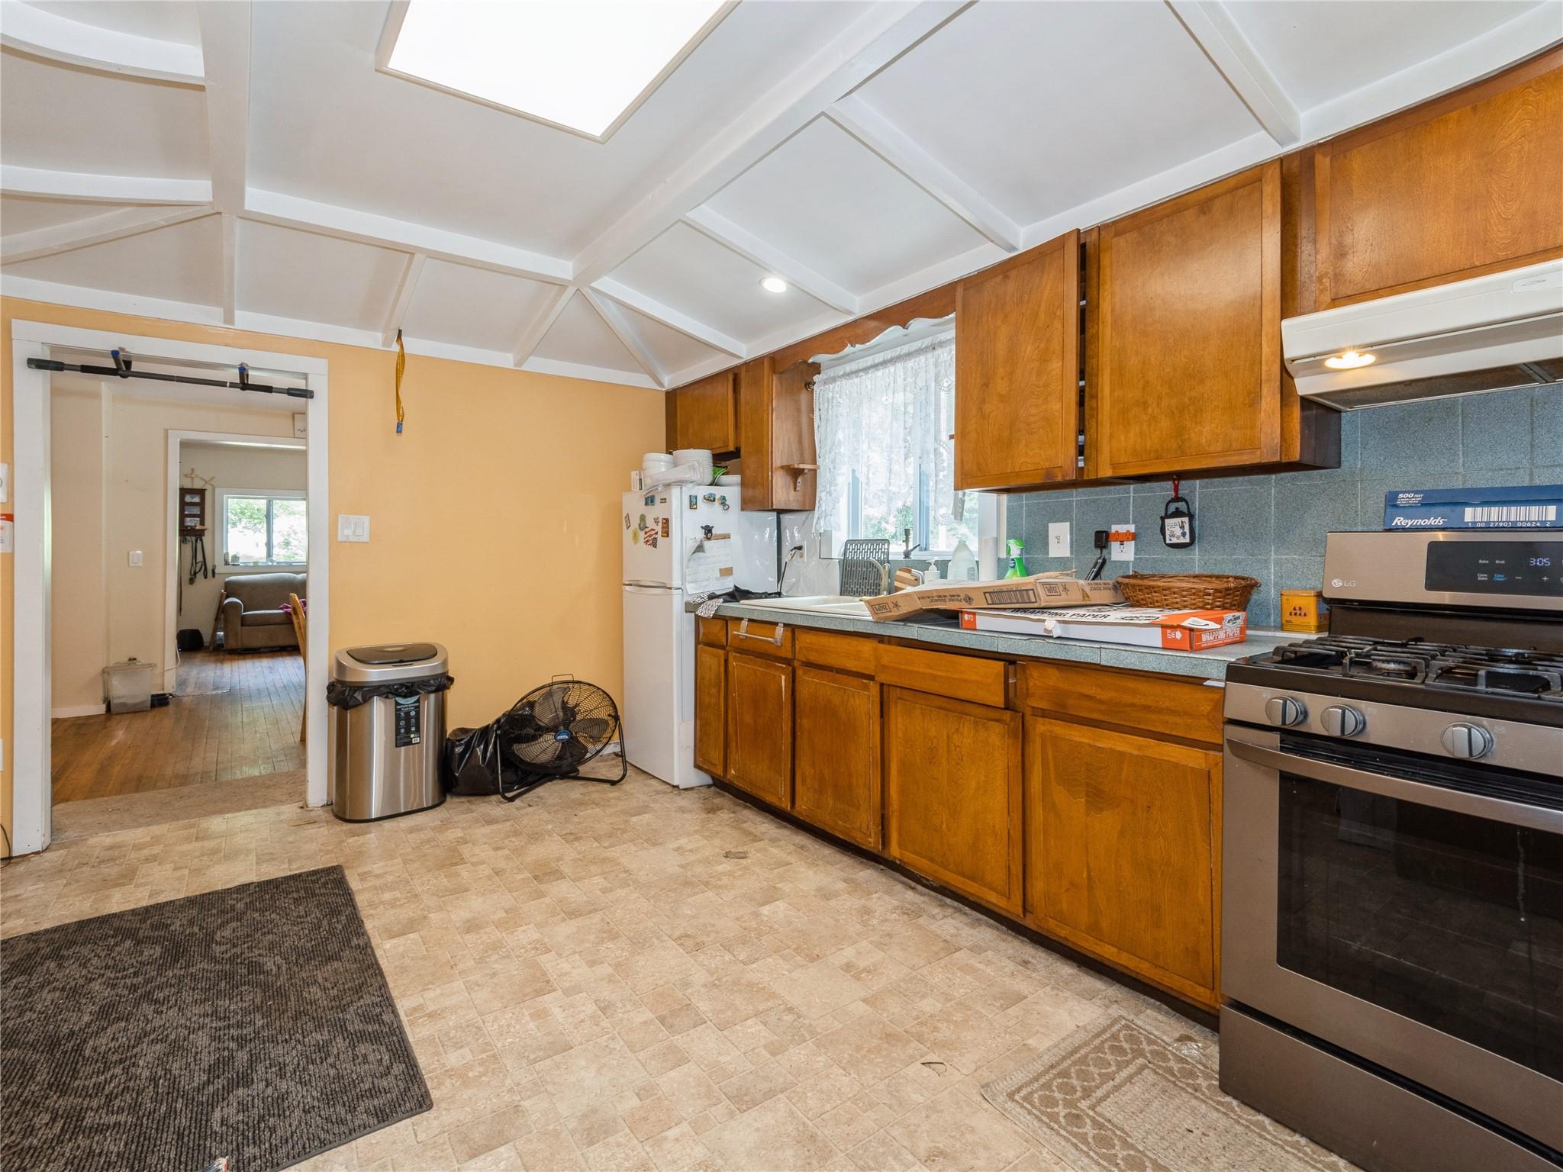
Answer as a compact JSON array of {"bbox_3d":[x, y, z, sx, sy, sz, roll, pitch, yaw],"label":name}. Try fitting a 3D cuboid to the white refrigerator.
[{"bbox_3d":[-0.444,0.224,3.925,0.600,1.485,0.615,-2,3,-37],"label":"white refrigerator"}]

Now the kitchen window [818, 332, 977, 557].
[{"bbox_3d":[0.497,-0.611,3.361,0.130,0.920,0.960,-2,3,-37],"label":"kitchen window"}]

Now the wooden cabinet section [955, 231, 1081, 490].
[{"bbox_3d":[0.888,-0.708,2.487,0.315,0.750,0.470,-2,3,-37],"label":"wooden cabinet section"}]

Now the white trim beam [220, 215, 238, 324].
[{"bbox_3d":[-2.104,-1.226,2.761,0.042,0.070,0.803,-2,-9,-37],"label":"white trim beam"}]

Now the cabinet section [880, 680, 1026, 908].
[{"bbox_3d":[0.752,0.640,2.453,0.575,0.585,0.552,-2,3,-37],"label":"cabinet section"}]

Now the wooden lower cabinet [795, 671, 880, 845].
[{"bbox_3d":[0.425,0.616,2.889,0.570,0.570,0.490,-2,3,-37],"label":"wooden lower cabinet"}]

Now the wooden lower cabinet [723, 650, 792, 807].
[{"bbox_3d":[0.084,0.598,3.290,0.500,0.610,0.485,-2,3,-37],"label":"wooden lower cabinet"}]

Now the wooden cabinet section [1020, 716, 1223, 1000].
[{"bbox_3d":[1.075,0.661,2.022,0.575,0.587,0.505,-2,3,-37],"label":"wooden cabinet section"}]

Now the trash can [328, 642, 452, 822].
[{"bbox_3d":[-1.770,0.649,3.300,0.290,0.695,0.440,2,3,45],"label":"trash can"}]

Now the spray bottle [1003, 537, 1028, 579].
[{"bbox_3d":[0.867,-0.029,2.669,0.100,0.285,0.070,0,3,0],"label":"spray bottle"}]

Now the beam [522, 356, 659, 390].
[{"bbox_3d":[-1.053,-1.196,4.113,0.830,0.080,0.035,-2,3,-37],"label":"beam"}]

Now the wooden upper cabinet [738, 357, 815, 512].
[{"bbox_3d":[-0.025,-0.764,3.728,0.295,0.750,0.285,-2,3,-37],"label":"wooden upper cabinet"}]

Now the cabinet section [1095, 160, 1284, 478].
[{"bbox_3d":[1.212,-0.690,2.053,0.315,0.740,0.476,-2,3,-37],"label":"cabinet section"}]

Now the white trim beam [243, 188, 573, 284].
[{"bbox_3d":[-1.355,-1.319,2.761,1.125,0.080,0.075,-2,3,-37],"label":"white trim beam"}]

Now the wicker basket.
[{"bbox_3d":[1.199,0.021,2.171,0.270,0.115,0.390,-2,3,-37],"label":"wicker basket"}]

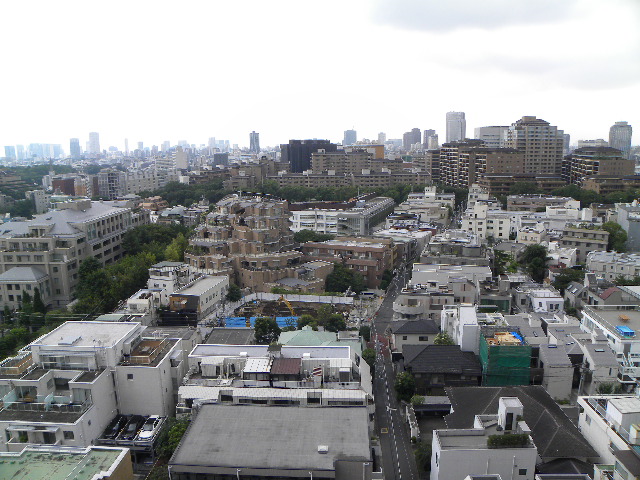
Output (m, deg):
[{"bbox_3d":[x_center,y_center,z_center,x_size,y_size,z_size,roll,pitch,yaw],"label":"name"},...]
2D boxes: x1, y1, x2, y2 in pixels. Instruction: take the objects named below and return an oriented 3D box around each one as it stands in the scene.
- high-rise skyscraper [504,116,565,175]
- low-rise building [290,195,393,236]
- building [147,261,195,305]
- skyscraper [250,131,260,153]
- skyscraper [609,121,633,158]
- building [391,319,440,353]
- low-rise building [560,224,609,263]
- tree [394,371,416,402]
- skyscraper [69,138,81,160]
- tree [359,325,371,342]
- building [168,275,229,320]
[{"bbox_3d":[174.577,-74.325,391.231,36.000,50.000,26.000,0,11,0],"label":"high-rise skyscraper"},{"bbox_3d":[12.128,-11.607,239.840,34.000,14.500,62.000,4,11,20],"label":"low-rise building"},{"bbox_3d":[-39.300,11.269,127.289,7.000,11.300,9.000,3,11,16],"label":"building"},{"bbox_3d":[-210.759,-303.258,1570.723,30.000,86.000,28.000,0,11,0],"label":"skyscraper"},{"bbox_3d":[525.109,-158.093,844.765,34.000,96.000,33.000,7,13,31],"label":"skyscraper"},{"bbox_3d":[18.600,19.175,95.700,9.100,6.900,7.600,1,11,3],"label":"building"},{"bbox_3d":[91.000,2.464,165.511,13.800,13.000,9.000,8,13,34],"label":"low-rise building"},{"bbox_3d":[13.728,23.458,77.363,3.100,4.700,3.100,0,10,0],"label":"tree"},{"bbox_3d":[-1251.823,-466.439,2456.128,46.000,102.000,46.000,-6,12,-29],"label":"skyscraper"},{"bbox_3d":[9.642,19.923,102.945,2.300,3.600,2.300,0,11,0],"label":"tree"},{"bbox_3d":[-30.600,14.246,123.773,7.600,6.200,18.000,2,11,11],"label":"building"}]

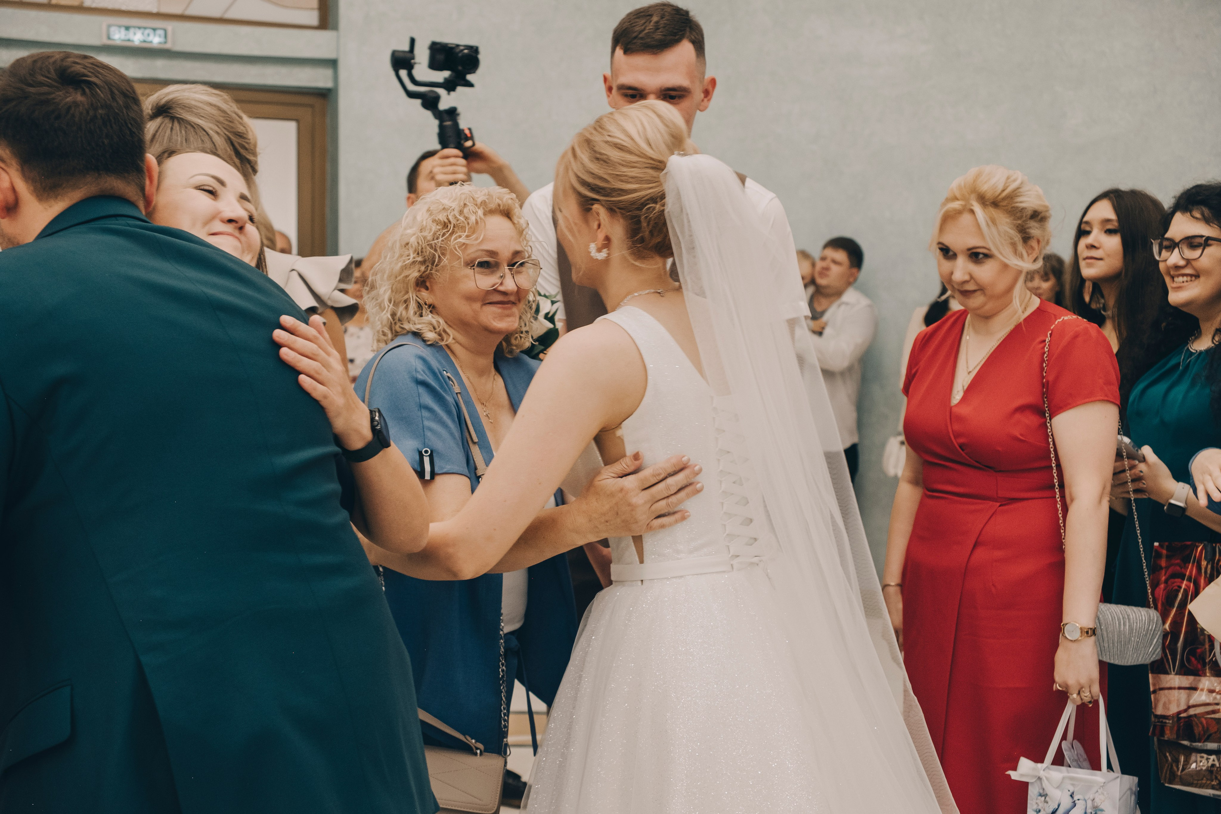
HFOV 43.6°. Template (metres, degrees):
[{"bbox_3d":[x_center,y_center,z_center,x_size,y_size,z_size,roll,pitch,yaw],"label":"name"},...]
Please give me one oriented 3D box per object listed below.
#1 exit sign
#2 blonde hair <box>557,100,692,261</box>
[{"bbox_3d":[-2.100,-1.650,6.780,0.305,0.103,0.030,-1,3,-21],"label":"exit sign"},{"bbox_3d":[0.023,-0.313,2.120,0.205,0.225,0.175,2,3,37],"label":"blonde hair"}]

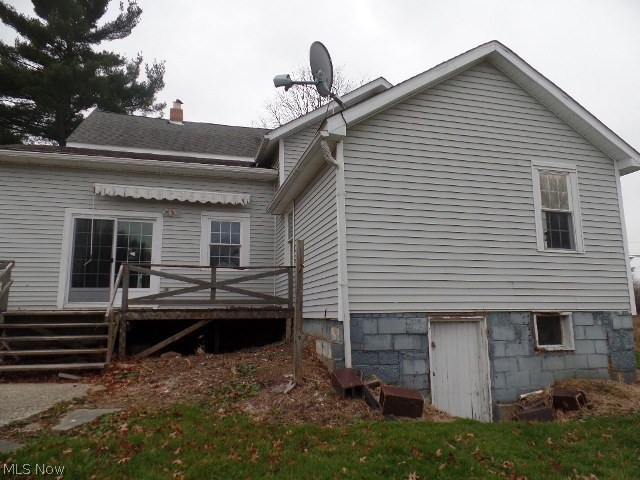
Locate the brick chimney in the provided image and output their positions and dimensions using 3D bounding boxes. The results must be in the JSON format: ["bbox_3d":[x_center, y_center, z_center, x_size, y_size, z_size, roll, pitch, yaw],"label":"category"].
[{"bbox_3d":[-5.498,-4.896,16.200,0.480,1.000,0.480,2,-10,-15],"label":"brick chimney"}]

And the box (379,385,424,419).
[{"bbox_3d":[0.954,1.910,5.000,0.446,0.229,0.275,7,2,-1],"label":"box"}]

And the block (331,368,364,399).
[{"bbox_3d":[0.337,1.728,5.080,0.245,0.180,0.390,-3,9,-15],"label":"block"}]

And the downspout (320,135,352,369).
[{"bbox_3d":[0.194,0.125,5.699,0.370,3.120,0.130,2,-10,-15],"label":"downspout"}]

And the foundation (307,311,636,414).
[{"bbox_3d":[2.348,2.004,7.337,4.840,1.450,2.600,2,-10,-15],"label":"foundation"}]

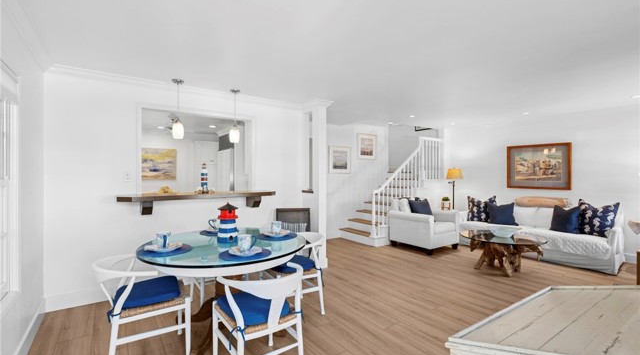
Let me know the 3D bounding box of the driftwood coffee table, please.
[{"bbox_3d":[2.570,1.065,4.030,1.040,0.450,1.040,0,0,-37],"label":"driftwood coffee table"}]

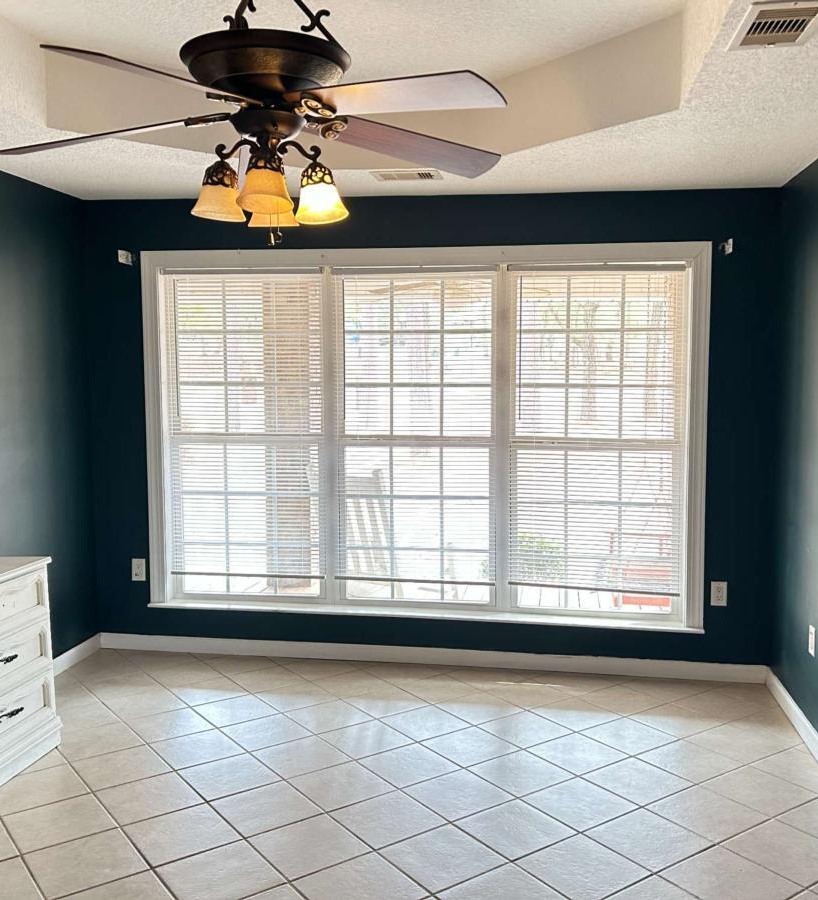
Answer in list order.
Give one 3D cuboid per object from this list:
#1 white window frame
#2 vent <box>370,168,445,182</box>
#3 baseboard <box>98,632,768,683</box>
[{"bbox_3d":[0.029,-0.076,4.708,2.950,1.930,0.120,1,5,9],"label":"white window frame"},{"bbox_3d":[-0.013,-1.255,4.119,0.305,0.020,0.205,1,5,9],"label":"vent"},{"bbox_3d":[0.018,1.095,4.783,3.561,0.092,0.017,1,5,9],"label":"baseboard"}]

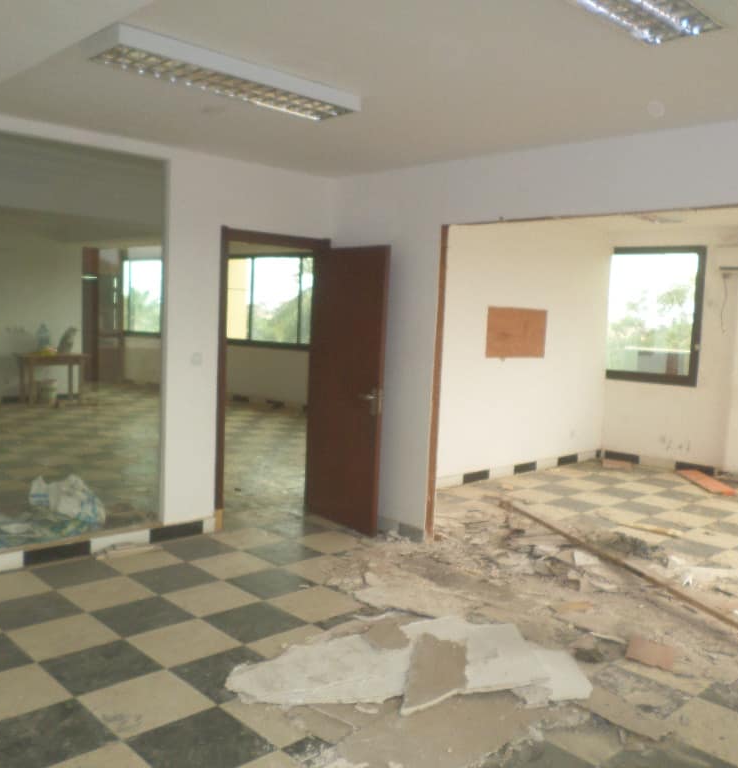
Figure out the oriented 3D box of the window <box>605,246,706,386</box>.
[{"bbox_3d":[3.264,-0.781,8.463,0.100,1.550,1.100,-2,7,-43],"label":"window"}]

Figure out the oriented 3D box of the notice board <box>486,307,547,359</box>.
[{"bbox_3d":[1.524,-0.509,7.532,0.990,0.490,0.030,-3,8,-44],"label":"notice board"}]

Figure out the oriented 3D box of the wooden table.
[{"bbox_3d":[-4.959,-0.075,11.542,0.920,0.755,0.560,-2,7,-43],"label":"wooden table"}]

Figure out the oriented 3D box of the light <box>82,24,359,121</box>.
[{"bbox_3d":[-0.587,-1.364,3.303,1.190,0.078,0.270,-2,7,-41],"label":"light"}]

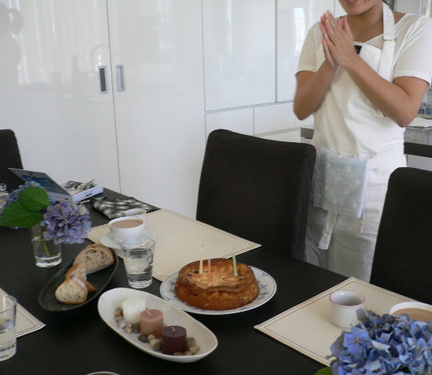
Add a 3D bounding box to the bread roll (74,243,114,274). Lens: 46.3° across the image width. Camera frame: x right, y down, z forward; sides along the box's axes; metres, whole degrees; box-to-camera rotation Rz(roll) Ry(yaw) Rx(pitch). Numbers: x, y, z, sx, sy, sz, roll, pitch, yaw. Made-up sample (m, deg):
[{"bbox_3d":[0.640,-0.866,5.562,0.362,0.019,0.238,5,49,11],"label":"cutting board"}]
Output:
[{"bbox_3d":[-0.299,0.169,1.232,0.100,0.060,0.045,-11,18,-33],"label":"bread roll"}]

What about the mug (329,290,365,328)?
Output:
[{"bbox_3d":[0.258,0.239,0.993,0.067,0.048,0.067,-1,15,0],"label":"mug"}]

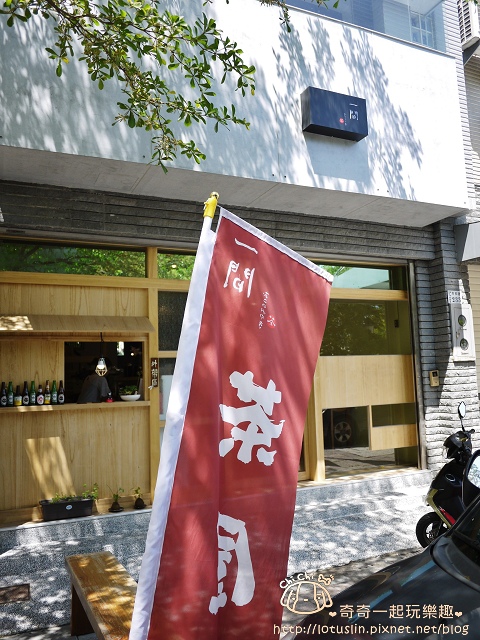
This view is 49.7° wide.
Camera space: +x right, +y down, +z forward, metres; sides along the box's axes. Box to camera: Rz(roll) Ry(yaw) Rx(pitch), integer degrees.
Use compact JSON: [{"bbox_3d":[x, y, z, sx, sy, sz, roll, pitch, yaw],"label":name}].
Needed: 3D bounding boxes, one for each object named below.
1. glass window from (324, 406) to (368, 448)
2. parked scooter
[{"bbox_3d":[1.238,1.257,5.993,0.628,0.468,0.060,1,-6,-23],"label":"glass window"},{"bbox_3d":[2.222,1.263,4.066,1.750,1.200,0.680,-3,-6,19],"label":"parked scooter"}]

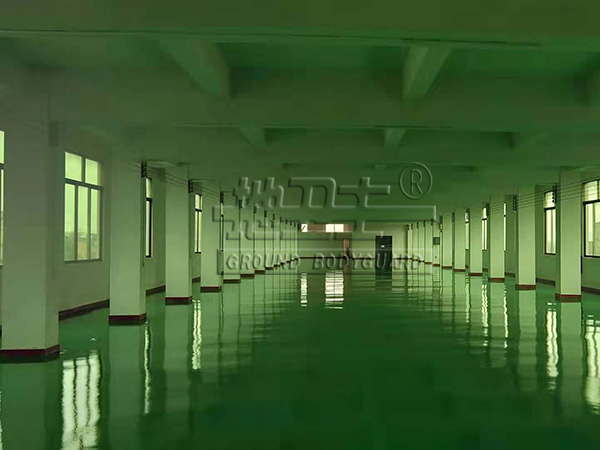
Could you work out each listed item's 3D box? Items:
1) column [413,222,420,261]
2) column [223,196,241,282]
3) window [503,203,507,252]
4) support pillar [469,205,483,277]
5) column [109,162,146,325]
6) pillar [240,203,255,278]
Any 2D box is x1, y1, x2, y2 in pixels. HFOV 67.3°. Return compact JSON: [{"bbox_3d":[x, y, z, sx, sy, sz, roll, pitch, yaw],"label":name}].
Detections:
[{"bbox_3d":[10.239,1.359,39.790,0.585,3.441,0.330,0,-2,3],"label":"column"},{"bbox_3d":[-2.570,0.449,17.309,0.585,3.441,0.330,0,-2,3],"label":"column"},{"bbox_3d":[10.221,0.187,22.880,0.130,2.384,1.680,0,-2,5],"label":"window"},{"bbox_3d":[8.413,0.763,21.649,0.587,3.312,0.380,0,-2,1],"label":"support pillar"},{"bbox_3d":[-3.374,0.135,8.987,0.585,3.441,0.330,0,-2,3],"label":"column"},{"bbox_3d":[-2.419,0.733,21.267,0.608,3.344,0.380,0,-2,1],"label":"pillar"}]

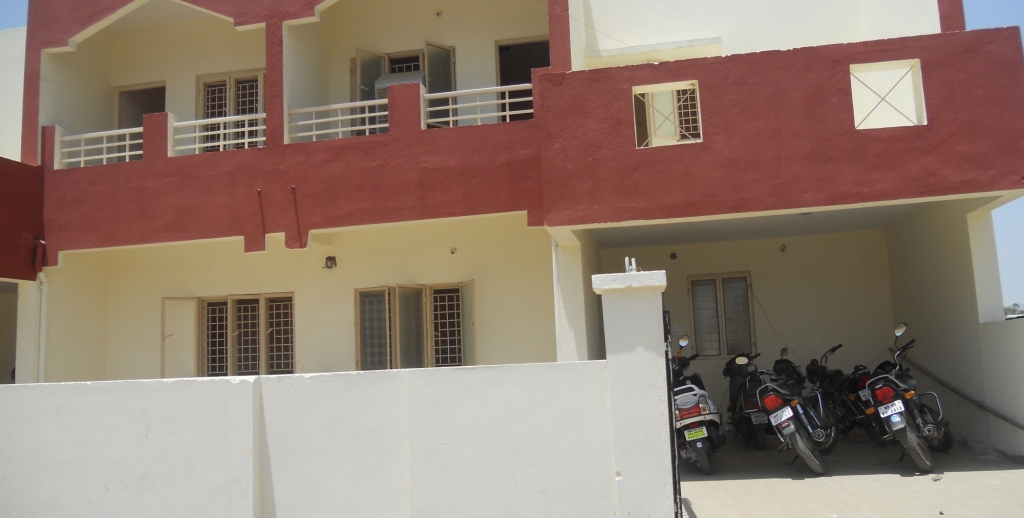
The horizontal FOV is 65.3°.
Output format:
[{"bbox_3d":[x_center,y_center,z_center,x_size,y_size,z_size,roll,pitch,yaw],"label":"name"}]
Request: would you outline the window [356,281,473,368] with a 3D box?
[{"bbox_3d":[-1.210,0.862,9.832,1.576,1.111,0.170,-4,-9,10],"label":"window"}]

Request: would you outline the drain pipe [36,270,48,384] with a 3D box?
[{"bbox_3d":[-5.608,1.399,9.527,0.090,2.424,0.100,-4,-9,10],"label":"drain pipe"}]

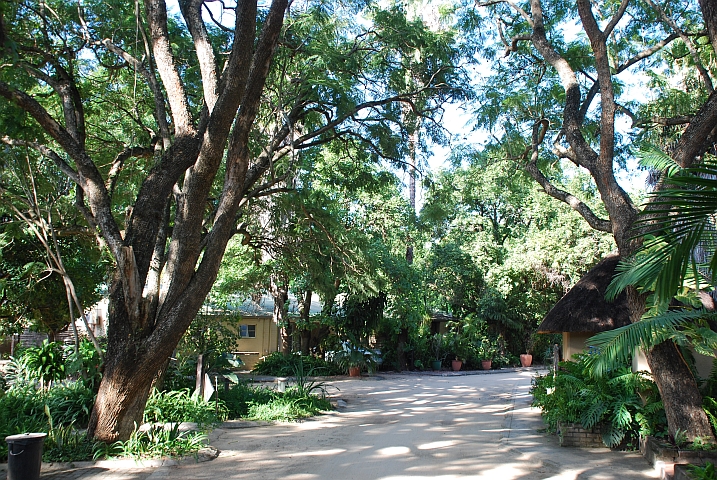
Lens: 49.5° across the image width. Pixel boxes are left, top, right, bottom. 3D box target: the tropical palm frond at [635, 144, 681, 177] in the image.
[{"bbox_3d":[3.255,-0.866,8.466,0.500,0.350,0.400,1,-7,-11],"label":"tropical palm frond"}]

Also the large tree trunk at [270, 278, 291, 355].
[{"bbox_3d":[-3.295,3.190,32.855,0.750,3.300,0.700,0,-7,0],"label":"large tree trunk"}]

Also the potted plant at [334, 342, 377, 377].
[{"bbox_3d":[-0.113,4.498,29.271,1.550,1.300,1.450,0,-7,0],"label":"potted plant"}]

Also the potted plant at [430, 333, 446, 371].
[{"bbox_3d":[3.412,4.755,33.169,0.680,1.600,0.660,0,-7,0],"label":"potted plant"}]

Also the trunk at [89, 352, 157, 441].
[{"bbox_3d":[-3.312,2.196,10.915,0.900,1.350,0.850,0,-7,0],"label":"trunk"}]

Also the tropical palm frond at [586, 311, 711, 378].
[{"bbox_3d":[2.727,0.967,7.337,1.200,0.620,0.700,1,-7,-11],"label":"tropical palm frond"}]

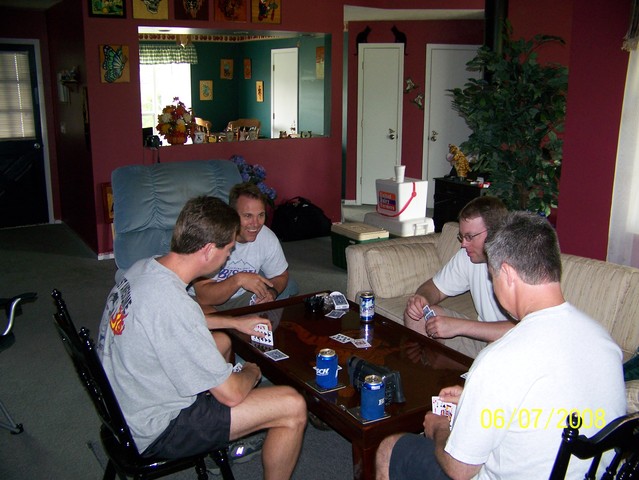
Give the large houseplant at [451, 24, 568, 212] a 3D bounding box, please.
[{"bbox_3d":[1.450,-0.617,4.862,0.920,1.980,0.900,-8,15,-33],"label":"large houseplant"}]

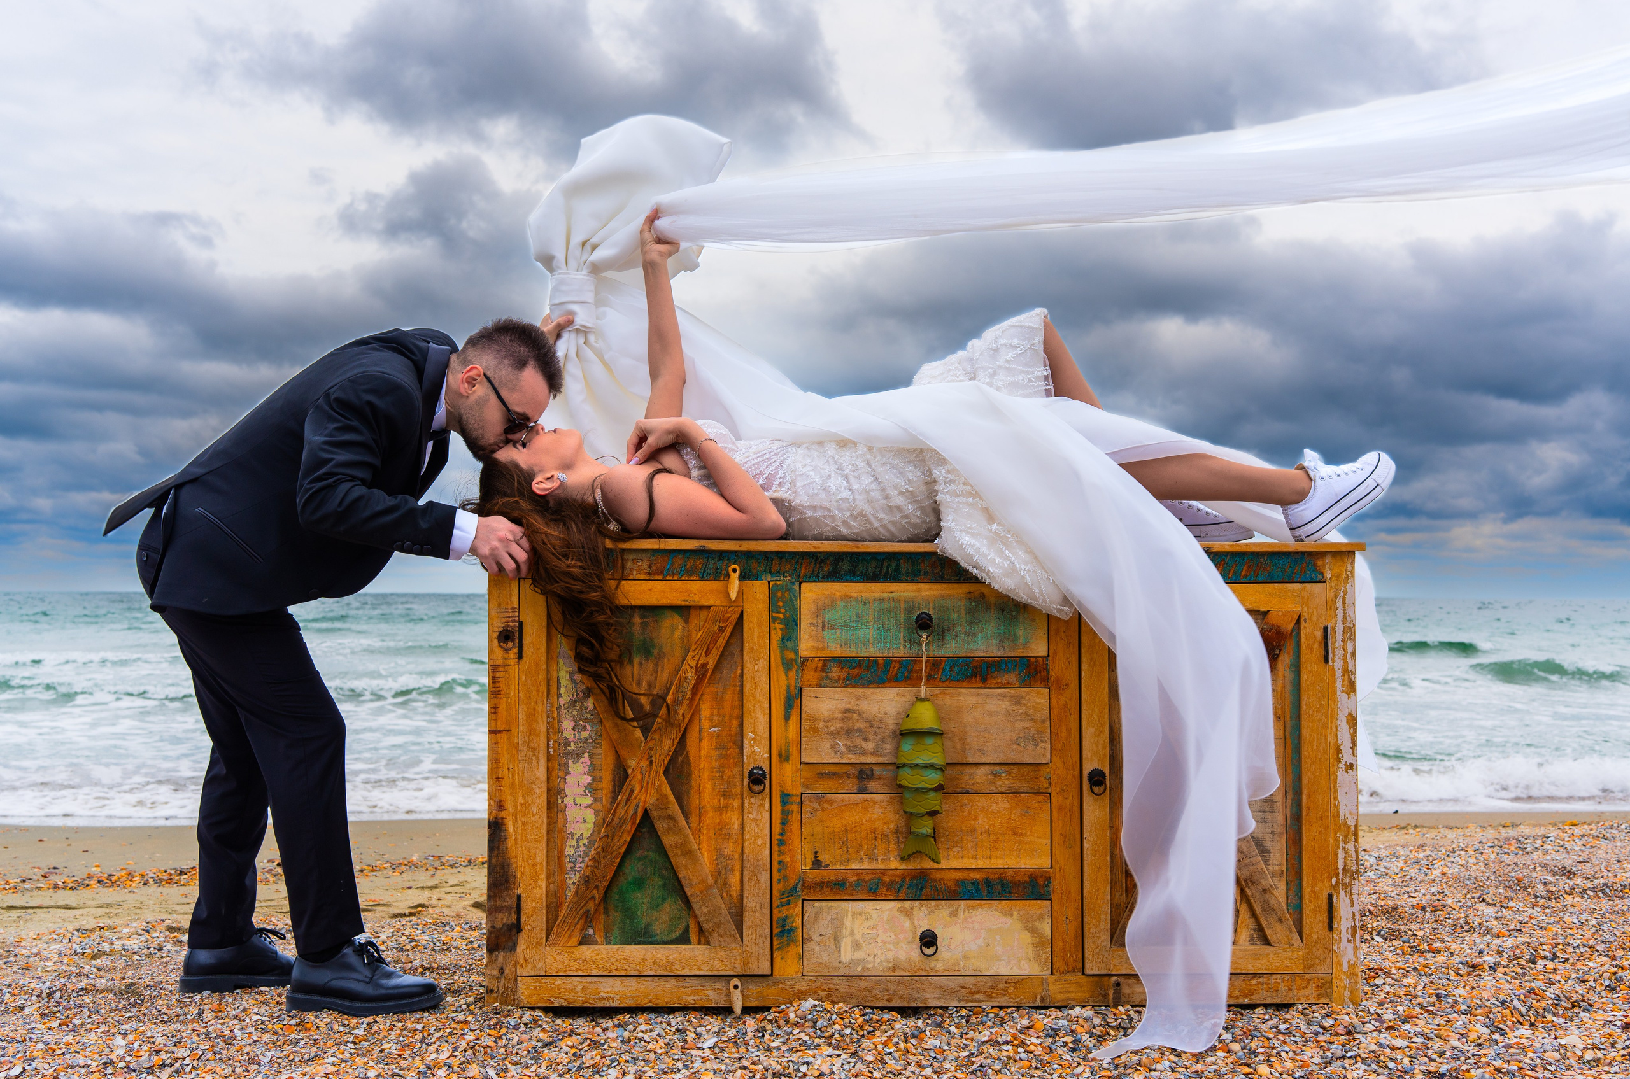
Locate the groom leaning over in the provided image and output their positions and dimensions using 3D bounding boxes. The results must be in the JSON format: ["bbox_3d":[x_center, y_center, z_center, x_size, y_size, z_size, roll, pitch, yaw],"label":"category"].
[{"bbox_3d":[-0.980,0.235,3.200,0.910,1.380,0.560,1,-2,-9],"label":"groom leaning over"}]

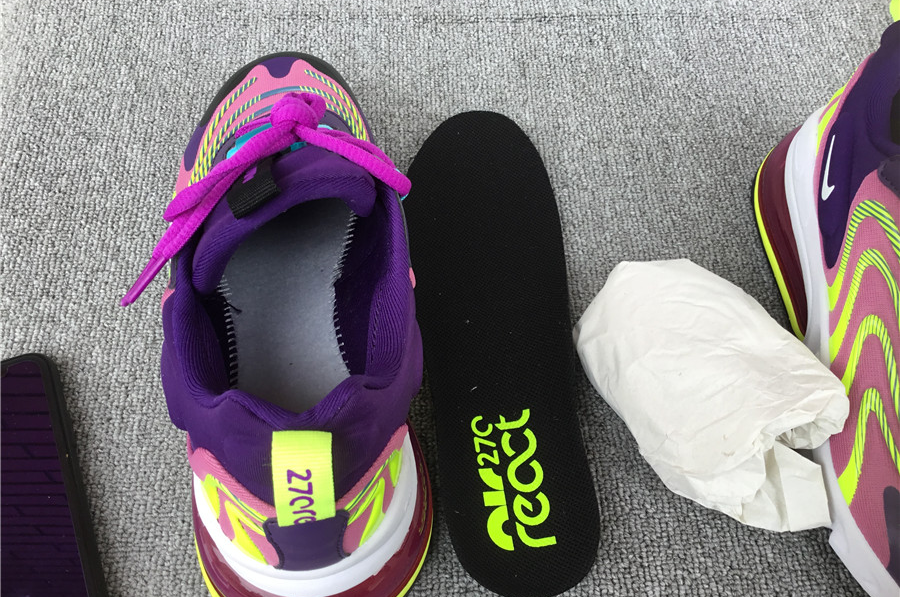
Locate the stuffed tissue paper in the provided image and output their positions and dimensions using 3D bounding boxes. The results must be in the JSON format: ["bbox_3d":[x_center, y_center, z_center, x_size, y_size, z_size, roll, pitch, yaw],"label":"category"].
[{"bbox_3d":[0.107,0.034,0.323,0.091,0.060,0.121,-35,66,-21],"label":"stuffed tissue paper"}]

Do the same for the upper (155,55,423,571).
[{"bbox_3d":[-0.065,-0.033,0.316,0.100,0.100,0.262,-4,59,-5],"label":"upper"}]

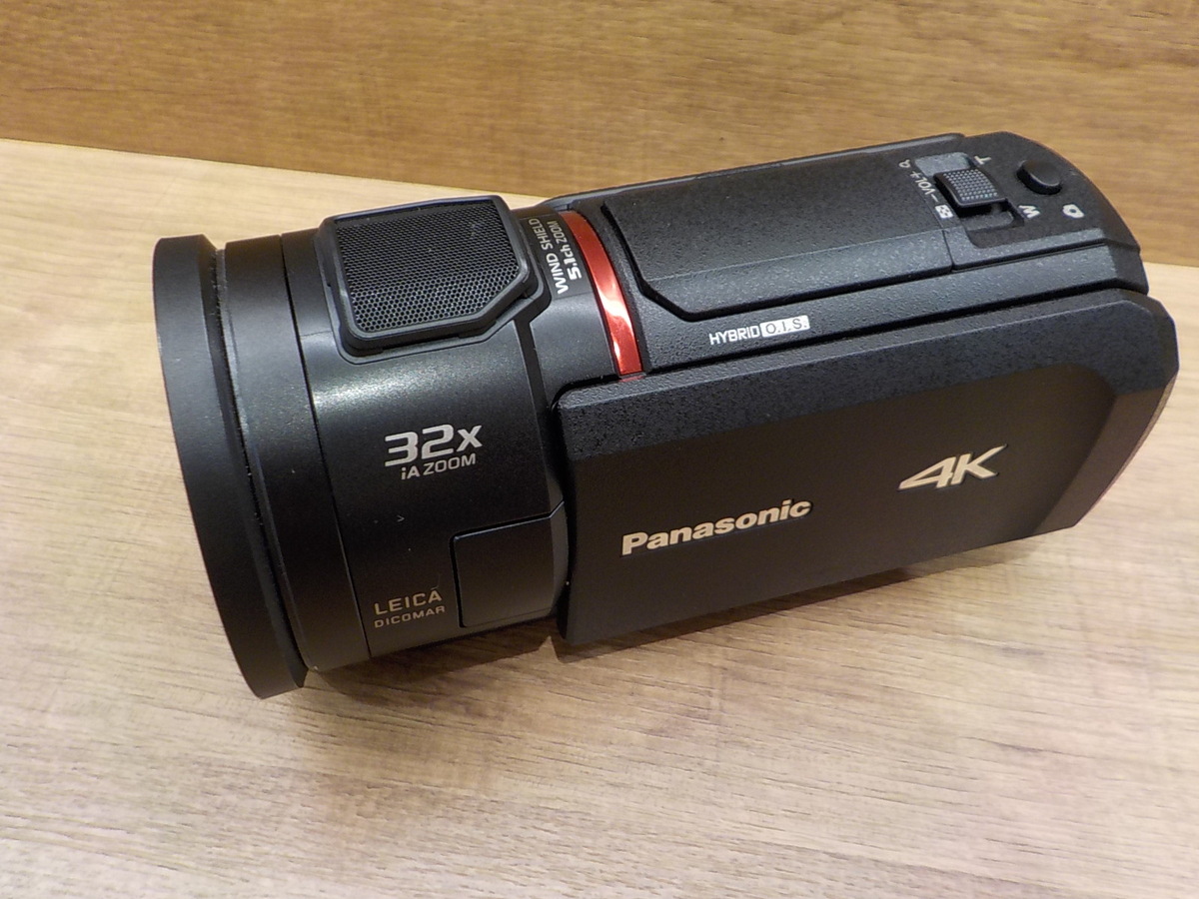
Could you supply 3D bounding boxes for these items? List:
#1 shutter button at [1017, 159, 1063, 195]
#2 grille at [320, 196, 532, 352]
[{"bbox_3d":[0.070,-0.044,0.166,0.007,0.002,0.007,-12,50,-14],"label":"shutter button"},{"bbox_3d":[-0.024,-0.024,0.144,0.027,0.004,0.028,-12,49,-14],"label":"grille"}]

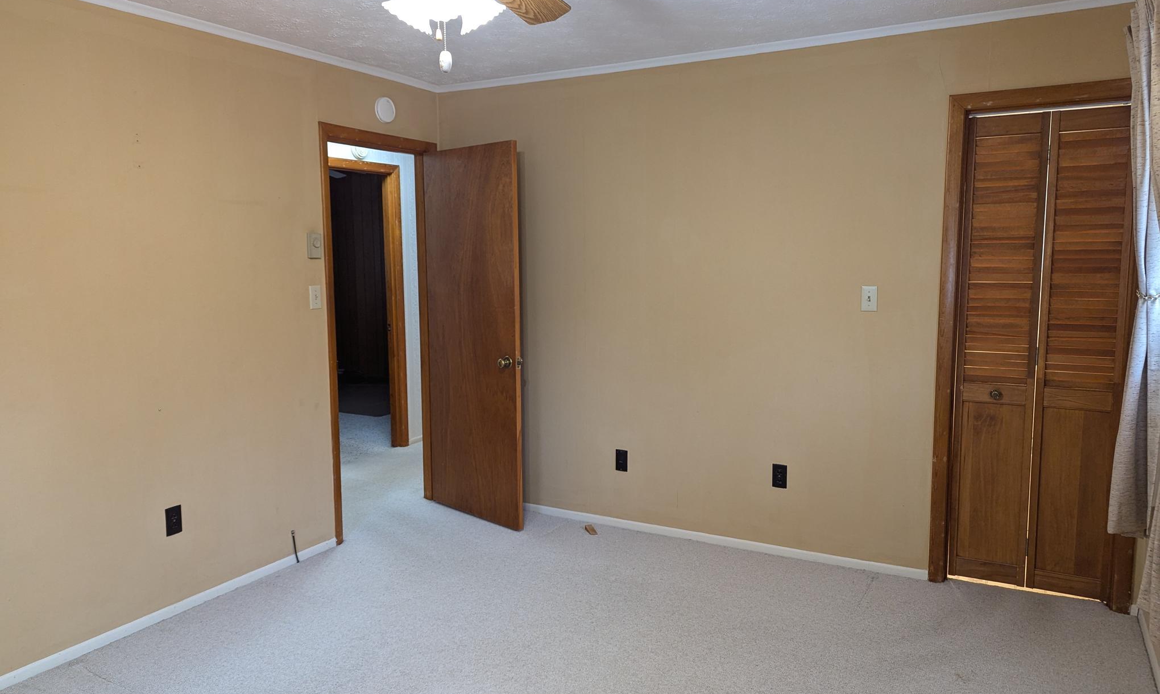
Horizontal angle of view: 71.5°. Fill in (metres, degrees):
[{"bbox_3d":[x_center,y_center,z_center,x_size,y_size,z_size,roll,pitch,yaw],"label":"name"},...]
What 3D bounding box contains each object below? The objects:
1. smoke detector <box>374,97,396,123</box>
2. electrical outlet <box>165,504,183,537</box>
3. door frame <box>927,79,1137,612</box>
[{"bbox_3d":[-1.036,-1.265,4.300,0.026,0.135,0.135,3,8,29],"label":"smoke detector"},{"bbox_3d":[-1.685,0.720,3.343,0.010,0.114,0.070,3,8,29],"label":"electrical outlet"},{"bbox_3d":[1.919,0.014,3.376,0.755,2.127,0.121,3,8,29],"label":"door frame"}]

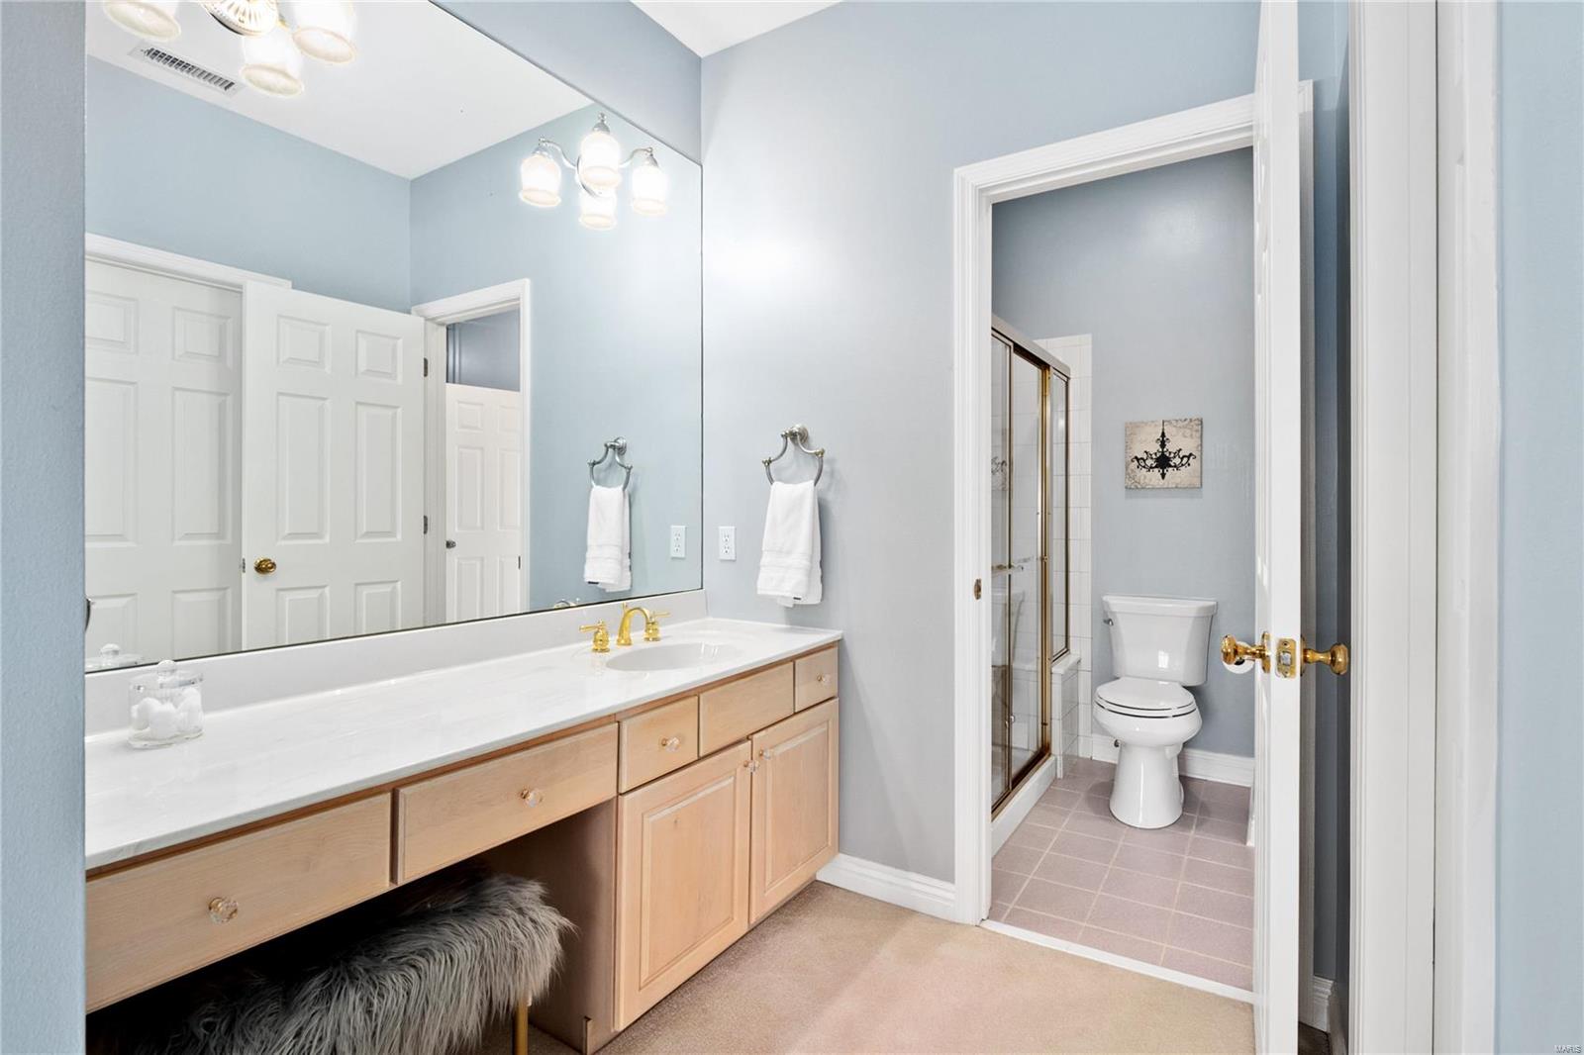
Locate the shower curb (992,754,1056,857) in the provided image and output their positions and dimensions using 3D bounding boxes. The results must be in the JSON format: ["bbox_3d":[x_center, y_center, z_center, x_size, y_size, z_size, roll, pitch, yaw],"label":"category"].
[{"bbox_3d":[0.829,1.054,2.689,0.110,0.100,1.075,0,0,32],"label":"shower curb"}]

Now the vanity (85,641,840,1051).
[{"bbox_3d":[-0.551,0.732,1.552,0.543,0.762,1.792,0,0,32],"label":"vanity"}]

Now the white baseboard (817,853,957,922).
[{"bbox_3d":[0.270,1.056,2.093,0.448,0.105,0.018,0,0,32],"label":"white baseboard"}]

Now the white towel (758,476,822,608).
[{"bbox_3d":[-0.012,0.050,2.201,0.214,0.393,0.090,0,0,32],"label":"white towel"}]

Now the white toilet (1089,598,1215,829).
[{"bbox_3d":[1.471,0.714,2.858,0.438,0.786,0.732,0,0,32],"label":"white toilet"}]

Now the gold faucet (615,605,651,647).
[{"bbox_3d":[-0.436,0.269,1.947,0.129,0.116,0.045,0,0,32],"label":"gold faucet"}]

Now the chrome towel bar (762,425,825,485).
[{"bbox_3d":[0.013,-0.228,2.201,0.204,0.184,0.080,0,0,32],"label":"chrome towel bar"}]

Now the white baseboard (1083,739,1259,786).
[{"bbox_3d":[1.685,1.045,3.166,0.657,0.115,0.018,0,0,32],"label":"white baseboard"}]

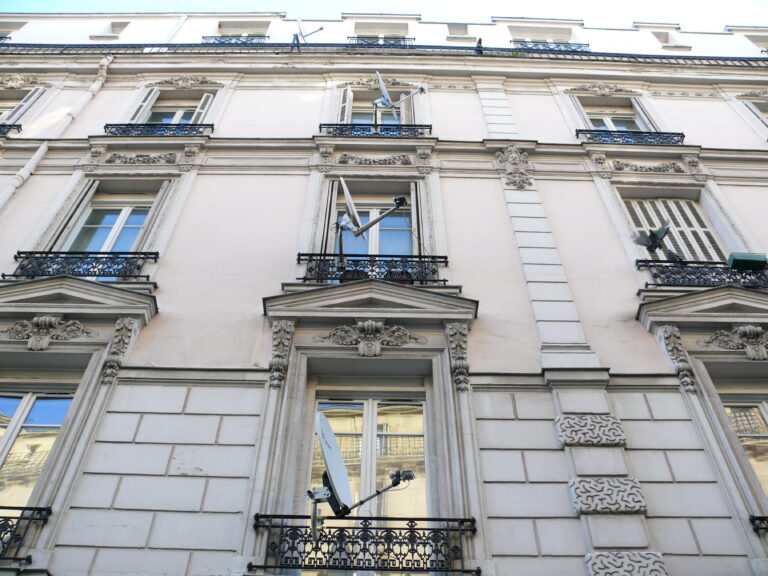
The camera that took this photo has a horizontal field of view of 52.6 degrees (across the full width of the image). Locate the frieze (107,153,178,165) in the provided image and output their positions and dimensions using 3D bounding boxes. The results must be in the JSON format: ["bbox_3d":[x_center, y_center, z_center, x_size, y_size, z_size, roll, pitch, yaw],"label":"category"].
[{"bbox_3d":[-3.174,-1.691,10.134,0.930,0.200,0.090,1,-54,0],"label":"frieze"}]

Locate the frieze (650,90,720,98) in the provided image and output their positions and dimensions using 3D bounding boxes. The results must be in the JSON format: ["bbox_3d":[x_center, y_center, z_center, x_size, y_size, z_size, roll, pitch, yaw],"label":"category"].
[{"bbox_3d":[4.796,-3.092,12.422,1.056,0.299,0.060,1,-53,-1],"label":"frieze"}]

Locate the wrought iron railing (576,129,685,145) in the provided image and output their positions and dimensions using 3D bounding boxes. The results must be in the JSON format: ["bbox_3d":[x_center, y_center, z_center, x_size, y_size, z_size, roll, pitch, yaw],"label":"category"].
[{"bbox_3d":[3.471,-1.990,10.793,1.492,0.450,0.230,1,-53,-1],"label":"wrought iron railing"}]

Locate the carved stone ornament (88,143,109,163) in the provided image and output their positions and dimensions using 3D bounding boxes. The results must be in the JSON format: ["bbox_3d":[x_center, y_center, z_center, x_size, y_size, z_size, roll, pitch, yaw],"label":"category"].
[{"bbox_3d":[-3.860,-1.818,10.498,0.200,0.280,0.160,1,-54,0],"label":"carved stone ornament"}]

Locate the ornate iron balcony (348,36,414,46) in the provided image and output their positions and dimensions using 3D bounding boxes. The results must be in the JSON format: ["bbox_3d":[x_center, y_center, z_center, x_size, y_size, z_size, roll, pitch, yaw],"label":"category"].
[{"bbox_3d":[-0.048,-4.999,15.913,1.360,0.580,0.150,1,-53,-1],"label":"ornate iron balcony"}]

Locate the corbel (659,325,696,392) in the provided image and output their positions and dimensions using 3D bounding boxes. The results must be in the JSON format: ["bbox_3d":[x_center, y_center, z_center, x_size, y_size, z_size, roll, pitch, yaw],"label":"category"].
[{"bbox_3d":[2.674,0.650,7.020,0.190,0.750,0.190,1,-54,0],"label":"corbel"}]

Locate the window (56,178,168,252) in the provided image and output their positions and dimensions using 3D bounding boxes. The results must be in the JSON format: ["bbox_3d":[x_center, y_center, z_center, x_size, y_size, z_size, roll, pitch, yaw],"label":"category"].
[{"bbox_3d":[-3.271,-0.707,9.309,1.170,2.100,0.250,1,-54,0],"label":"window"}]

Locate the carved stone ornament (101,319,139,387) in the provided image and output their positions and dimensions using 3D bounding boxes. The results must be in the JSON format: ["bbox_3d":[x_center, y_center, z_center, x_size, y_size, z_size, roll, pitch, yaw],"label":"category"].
[{"bbox_3d":[-2.431,0.622,7.167,0.185,0.770,0.250,1,-53,-1],"label":"carved stone ornament"}]

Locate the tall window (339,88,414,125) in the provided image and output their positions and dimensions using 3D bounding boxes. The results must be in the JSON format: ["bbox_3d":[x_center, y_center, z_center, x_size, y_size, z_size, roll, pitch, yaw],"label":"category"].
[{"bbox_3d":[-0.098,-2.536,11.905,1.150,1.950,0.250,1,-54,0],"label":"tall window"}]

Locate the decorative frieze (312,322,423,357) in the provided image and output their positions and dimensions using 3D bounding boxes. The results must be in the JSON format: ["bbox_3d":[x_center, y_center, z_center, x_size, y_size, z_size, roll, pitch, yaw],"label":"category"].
[{"bbox_3d":[-0.128,0.507,7.377,1.079,0.410,0.200,1,-53,-1],"label":"decorative frieze"}]

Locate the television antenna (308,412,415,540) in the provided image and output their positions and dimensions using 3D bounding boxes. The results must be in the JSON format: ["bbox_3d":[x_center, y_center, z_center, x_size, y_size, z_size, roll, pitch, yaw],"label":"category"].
[{"bbox_3d":[-0.189,1.270,5.538,0.780,0.970,0.710,-16,-56,12],"label":"television antenna"}]

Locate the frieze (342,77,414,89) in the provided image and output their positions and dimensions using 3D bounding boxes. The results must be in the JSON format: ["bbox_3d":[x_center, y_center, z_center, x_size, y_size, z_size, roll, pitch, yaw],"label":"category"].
[{"bbox_3d":[-0.087,-3.280,12.399,1.120,0.280,0.090,1,-54,0],"label":"frieze"}]

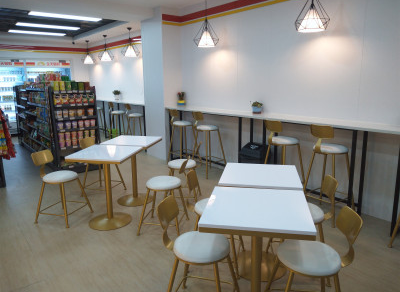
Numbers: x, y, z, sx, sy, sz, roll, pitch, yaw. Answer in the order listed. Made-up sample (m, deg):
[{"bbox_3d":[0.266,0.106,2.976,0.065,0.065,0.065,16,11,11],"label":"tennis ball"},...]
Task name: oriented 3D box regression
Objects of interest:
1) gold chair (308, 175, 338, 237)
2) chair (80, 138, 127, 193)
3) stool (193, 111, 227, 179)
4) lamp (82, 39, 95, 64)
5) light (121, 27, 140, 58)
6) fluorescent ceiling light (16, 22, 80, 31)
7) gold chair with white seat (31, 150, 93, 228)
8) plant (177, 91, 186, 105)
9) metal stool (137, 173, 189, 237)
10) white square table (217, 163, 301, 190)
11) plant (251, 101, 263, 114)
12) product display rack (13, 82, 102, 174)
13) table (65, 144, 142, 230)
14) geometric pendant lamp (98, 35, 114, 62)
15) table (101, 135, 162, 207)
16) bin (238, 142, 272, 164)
[{"bbox_3d":[0.797,0.598,2.338,0.460,0.740,0.400,2,12,13],"label":"gold chair"},{"bbox_3d":[-1.261,0.261,3.863,0.460,0.740,0.420,3,13,18],"label":"chair"},{"bbox_3d":[0.105,-0.049,4.698,0.460,1.030,0.400,-11,16,-39],"label":"stool"},{"bbox_3d":[-2.980,-2.479,7.986,0.365,0.599,0.365,-12,16,-41],"label":"lamp"},{"bbox_3d":[-1.383,-2.036,5.964,0.345,0.550,0.345,-11,16,-39],"label":"light"},{"bbox_3d":[-3.244,-2.584,6.473,1.200,0.060,0.290,-11,15,-37],"label":"fluorescent ceiling light"},{"bbox_3d":[-1.459,0.415,3.155,0.460,0.740,0.420,3,13,17],"label":"gold chair with white seat"},{"bbox_3d":[-0.324,-0.825,5.261,0.120,0.240,0.135,-11,16,-39],"label":"plant"},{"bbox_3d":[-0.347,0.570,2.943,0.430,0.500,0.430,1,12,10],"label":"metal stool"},{"bbox_3d":[0.459,0.587,2.330,0.555,0.773,0.555,1,12,12],"label":"white square table"},{"bbox_3d":[0.755,-0.501,3.954,0.145,0.170,0.135,-1,12,0],"label":"plant"},{"bbox_3d":[-2.982,-0.493,6.152,0.740,1.420,3.270,-12,16,-41],"label":"product display rack"},{"bbox_3d":[-0.933,0.446,3.115,0.555,0.773,0.555,1,12,12],"label":"table"},{"bbox_3d":[-2.255,-2.331,7.192,0.365,0.604,0.365,-12,16,-41],"label":"geometric pendant lamp"},{"bbox_3d":[-0.775,0.309,3.588,0.550,0.750,0.540,2,12,11],"label":"table"},{"bbox_3d":[0.771,0.276,4.068,0.300,0.580,0.360,-11,16,-39],"label":"bin"}]

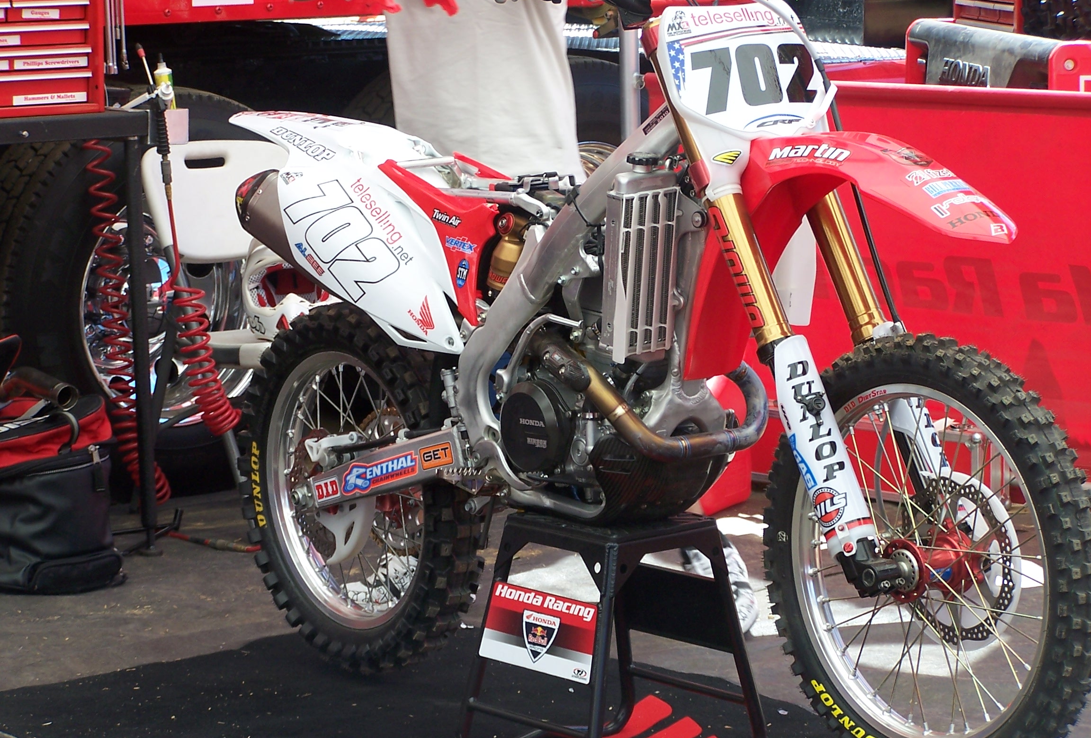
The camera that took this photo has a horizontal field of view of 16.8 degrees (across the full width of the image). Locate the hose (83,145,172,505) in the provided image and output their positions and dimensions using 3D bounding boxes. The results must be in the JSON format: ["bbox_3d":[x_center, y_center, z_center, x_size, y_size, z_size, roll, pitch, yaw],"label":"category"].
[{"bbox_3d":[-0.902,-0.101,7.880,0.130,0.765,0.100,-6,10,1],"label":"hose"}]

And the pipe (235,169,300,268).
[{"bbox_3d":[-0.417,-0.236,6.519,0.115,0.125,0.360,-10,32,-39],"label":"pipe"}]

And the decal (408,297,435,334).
[{"bbox_3d":[-0.212,-0.090,6.317,0.004,0.053,0.066,-11,53,-45],"label":"decal"}]

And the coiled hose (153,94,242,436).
[{"bbox_3d":[-0.736,-0.206,7.800,0.190,0.700,0.120,-2,11,-7],"label":"coiled hose"}]

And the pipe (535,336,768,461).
[{"bbox_3d":[0.170,0.018,5.952,0.240,0.195,0.375,-9,13,-36],"label":"pipe"}]

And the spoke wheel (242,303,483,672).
[{"bbox_3d":[-0.341,0.217,6.737,0.112,0.672,0.672,-9,13,-36],"label":"spoke wheel"}]

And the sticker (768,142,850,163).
[{"bbox_3d":[0.398,-0.326,5.576,0.172,0.033,0.016,7,-21,45],"label":"sticker"}]

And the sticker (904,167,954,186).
[{"bbox_3d":[0.565,-0.282,5.414,0.085,0.006,0.024,-12,39,-34],"label":"sticker"}]

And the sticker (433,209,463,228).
[{"bbox_3d":[-0.168,-0.255,6.251,0.004,0.021,0.076,10,8,-37],"label":"sticker"}]

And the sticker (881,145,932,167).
[{"bbox_3d":[0.534,-0.314,5.457,0.064,0.006,0.070,-11,32,-35],"label":"sticker"}]

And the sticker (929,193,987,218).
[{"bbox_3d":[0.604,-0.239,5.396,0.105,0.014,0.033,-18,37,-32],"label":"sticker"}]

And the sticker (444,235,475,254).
[{"bbox_3d":[-0.144,-0.210,6.233,0.004,0.029,0.075,-10,21,-44],"label":"sticker"}]

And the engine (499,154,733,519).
[{"bbox_3d":[0.145,-0.067,6.045,0.320,0.590,0.400,-8,13,-38],"label":"engine"}]

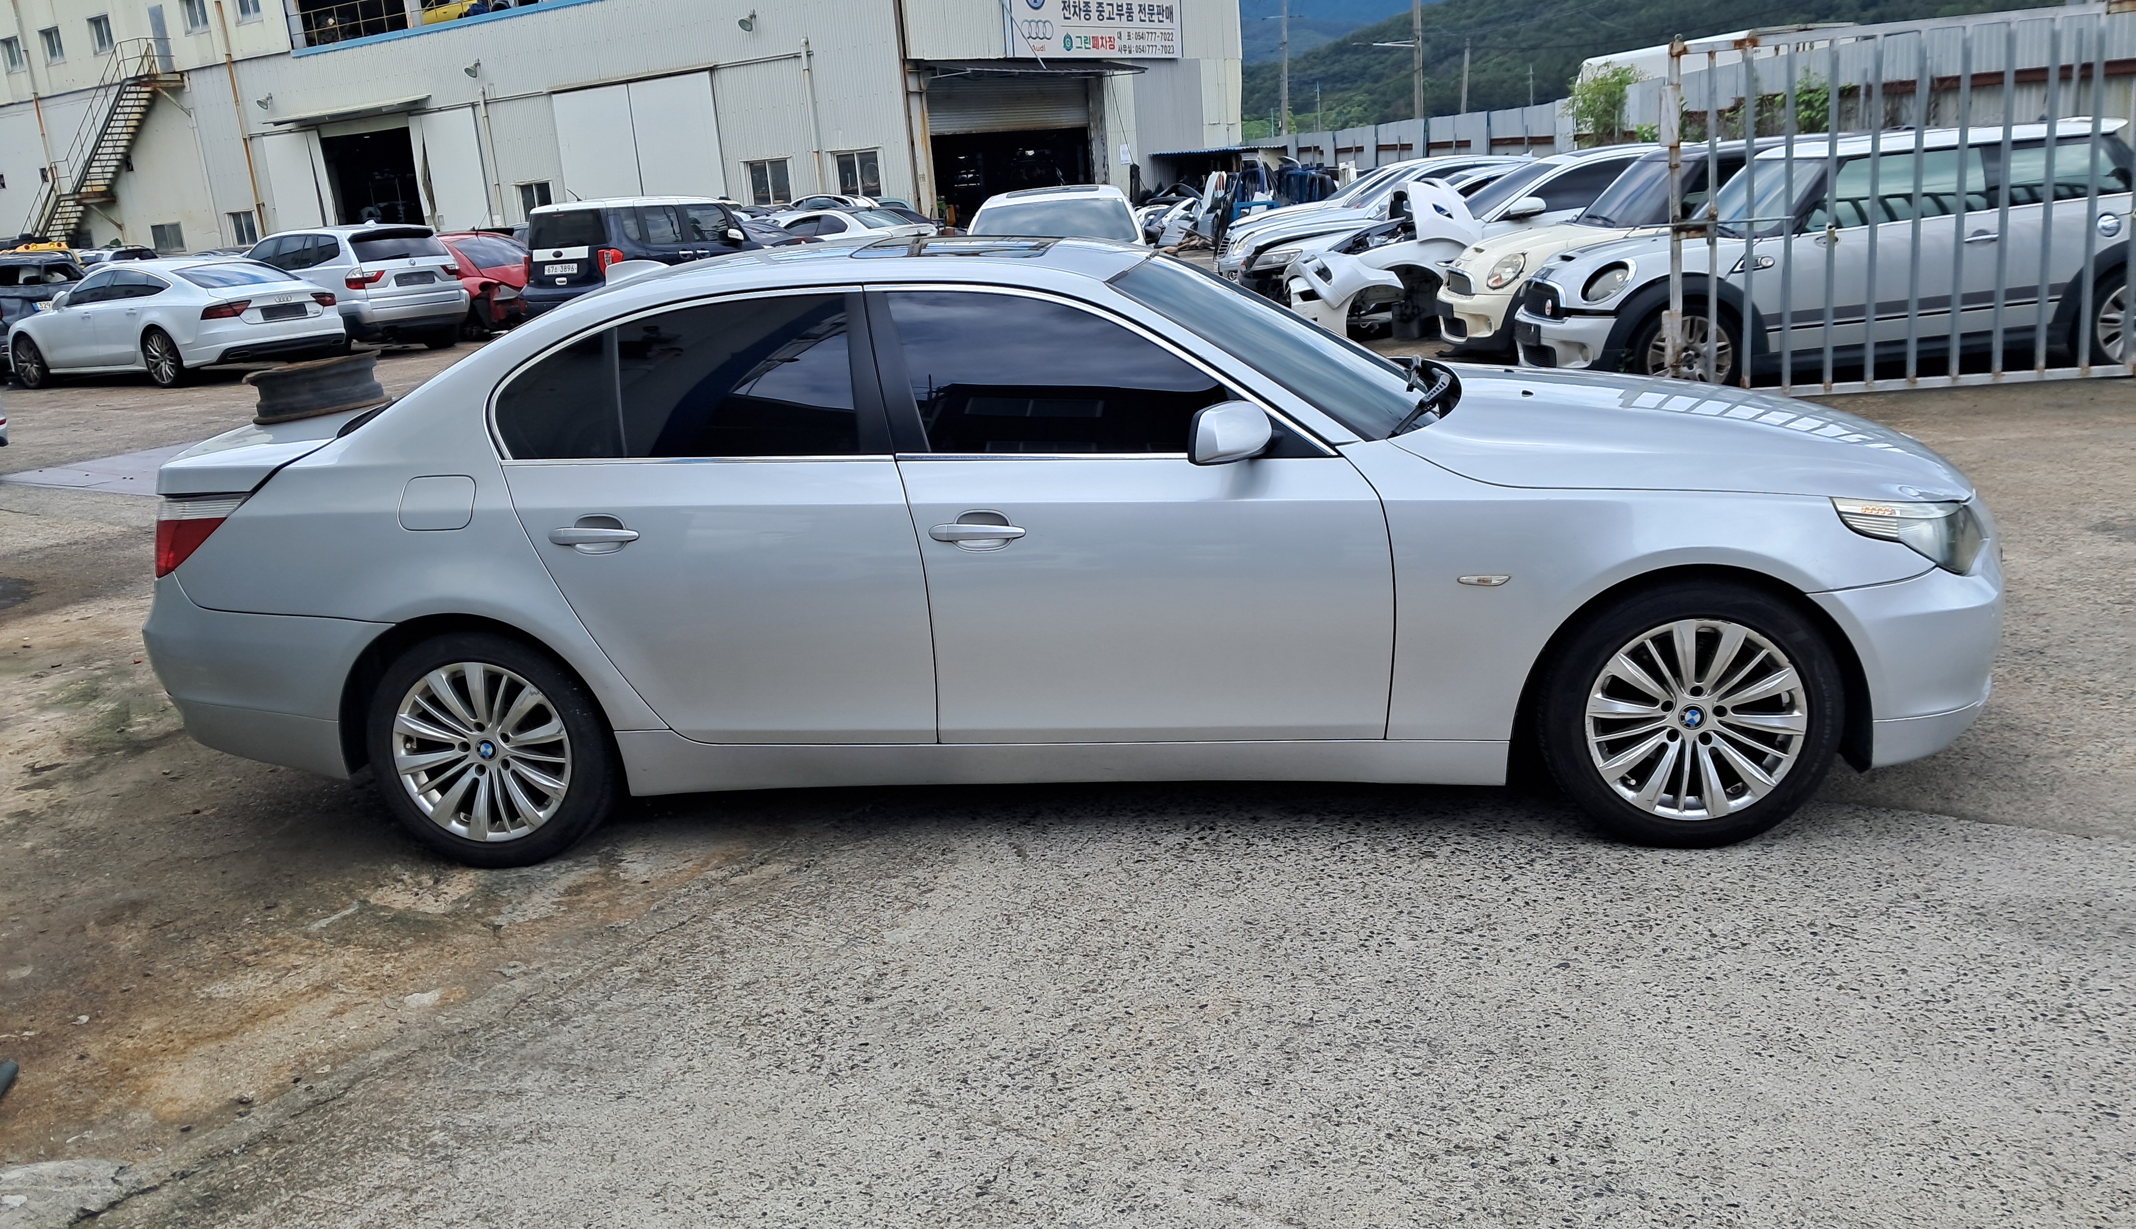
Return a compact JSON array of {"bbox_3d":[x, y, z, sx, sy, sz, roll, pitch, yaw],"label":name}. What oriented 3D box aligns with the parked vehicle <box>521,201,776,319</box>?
[{"bbox_3d":[-5.610,-4.910,22.990,1.600,1.700,3.600,4,17,29],"label":"parked vehicle"}]

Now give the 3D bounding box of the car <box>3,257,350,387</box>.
[{"bbox_3d":[-11.330,-3.690,20.930,4.969,1.420,1.911,4,17,31],"label":"car"}]

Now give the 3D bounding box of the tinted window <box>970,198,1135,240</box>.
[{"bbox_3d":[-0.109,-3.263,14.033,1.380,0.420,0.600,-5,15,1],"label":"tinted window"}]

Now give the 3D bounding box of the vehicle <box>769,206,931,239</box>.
[{"bbox_3d":[-4.807,-6.572,30.019,4.600,1.390,1.790,6,18,34],"label":"vehicle"}]

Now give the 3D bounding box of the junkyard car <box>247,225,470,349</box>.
[{"bbox_3d":[-10.378,-4.606,23.510,4.570,1.670,1.853,7,19,38],"label":"junkyard car"}]

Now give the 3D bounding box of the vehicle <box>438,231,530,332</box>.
[{"bbox_3d":[-9.350,-4.897,24.773,4.300,1.420,1.780,6,18,34],"label":"vehicle"}]

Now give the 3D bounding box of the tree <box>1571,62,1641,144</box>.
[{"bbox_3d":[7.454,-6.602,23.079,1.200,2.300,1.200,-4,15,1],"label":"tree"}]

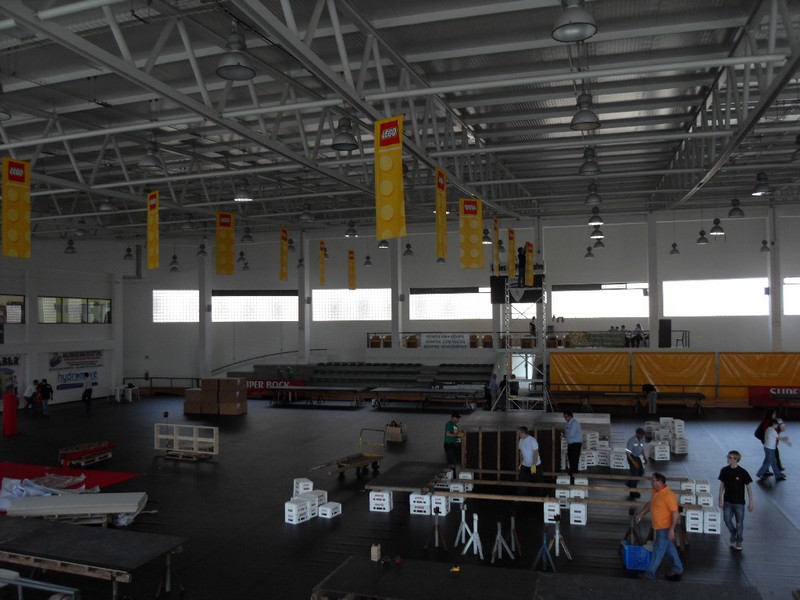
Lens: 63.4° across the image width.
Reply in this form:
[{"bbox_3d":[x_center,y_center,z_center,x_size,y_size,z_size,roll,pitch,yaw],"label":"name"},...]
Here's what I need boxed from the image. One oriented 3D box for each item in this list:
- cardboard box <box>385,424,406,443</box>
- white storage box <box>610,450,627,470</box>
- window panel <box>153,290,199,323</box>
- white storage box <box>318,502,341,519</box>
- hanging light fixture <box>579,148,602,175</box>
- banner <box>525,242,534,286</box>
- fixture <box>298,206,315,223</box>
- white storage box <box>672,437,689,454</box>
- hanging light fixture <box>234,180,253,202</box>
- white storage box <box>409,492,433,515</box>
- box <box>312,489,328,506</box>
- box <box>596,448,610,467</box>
[{"bbox_3d":[-0.131,4.707,22.864,0.540,0.480,0.520,-1,-2,13],"label":"cardboard box"},{"bbox_3d":[6.194,4.541,18.376,0.405,0.420,0.300,-1,-2,24],"label":"white storage box"},{"bbox_3d":[-13.616,0.370,39.300,2.800,1.970,0.120,-1,-2,0],"label":"window panel"},{"bbox_3d":[-1.494,4.532,13.937,0.290,0.200,0.430,-2,-2,30],"label":"white storage box"},{"bbox_3d":[3.911,-2.840,13.300,0.450,0.550,0.450,-1,-2,16],"label":"hanging light fixture"},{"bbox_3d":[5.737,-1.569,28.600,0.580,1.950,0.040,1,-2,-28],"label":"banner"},{"bbox_3d":[-2.857,-2.721,19.866,0.495,0.520,0.495,-1,-2,16],"label":"fixture"},{"bbox_3d":[8.769,4.589,20.338,0.405,0.410,0.290,0,-2,-11],"label":"white storage box"},{"bbox_3d":[-4.001,-2.829,16.584,0.495,0.540,0.495,-1,-2,16],"label":"hanging light fixture"},{"bbox_3d":[0.483,4.543,14.436,0.451,0.418,0.296,-1,-2,11],"label":"white storage box"},{"bbox_3d":[-1.811,4.475,14.226,0.290,0.410,0.400,-1,-2,28],"label":"box"},{"bbox_3d":[5.726,4.428,18.148,0.435,0.410,0.295,-1,-2,24],"label":"box"}]

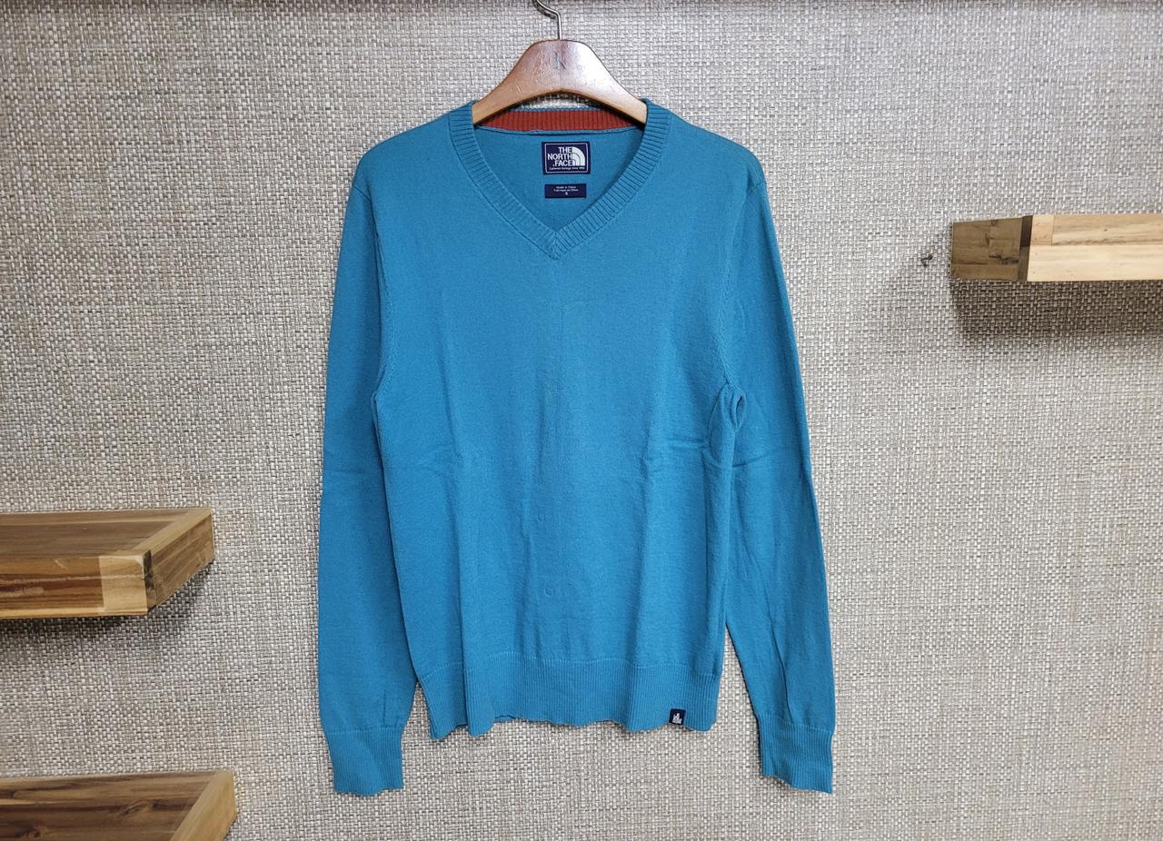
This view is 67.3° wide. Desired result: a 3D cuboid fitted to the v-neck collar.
[{"bbox_3d":[-0.021,-0.249,0.906,0.227,0.160,0.070,-1,10,-1],"label":"v-neck collar"}]

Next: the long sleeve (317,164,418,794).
[{"bbox_3d":[-0.244,0.085,0.956,0.110,0.704,0.060,-1,10,-1],"label":"long sleeve"}]

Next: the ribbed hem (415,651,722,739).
[{"bbox_3d":[-0.010,0.318,1.007,0.345,0.098,0.070,-1,10,-1],"label":"ribbed hem"}]

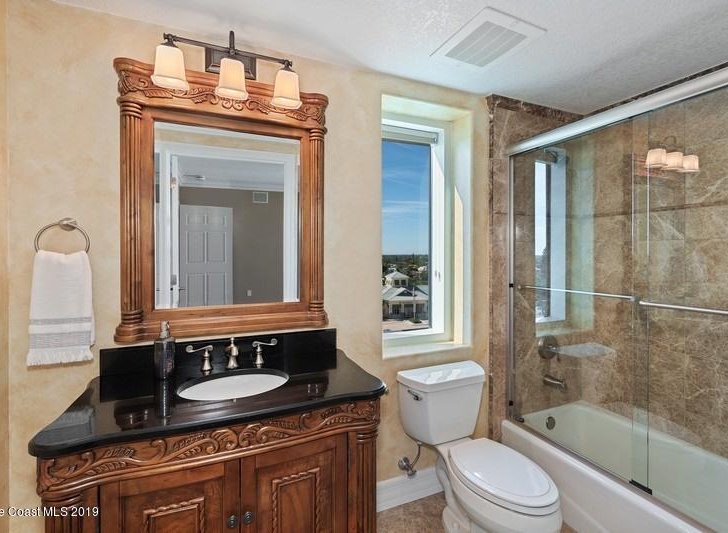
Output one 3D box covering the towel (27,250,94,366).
[{"bbox_3d":[-1.139,0.156,1.259,0.195,0.428,0.060,0,1,-22],"label":"towel"}]

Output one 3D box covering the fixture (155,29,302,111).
[{"bbox_3d":[-0.569,-0.876,1.443,0.585,0.295,0.190,0,1,-22],"label":"fixture"}]

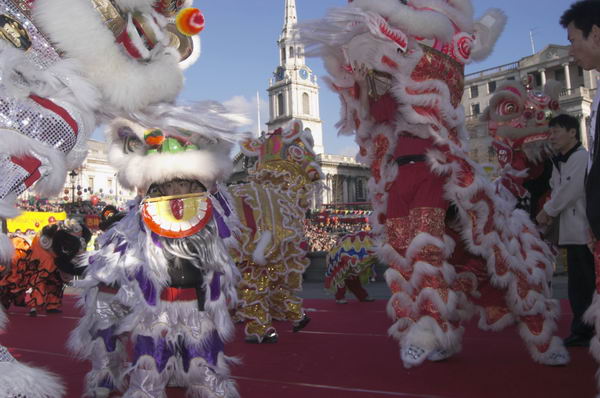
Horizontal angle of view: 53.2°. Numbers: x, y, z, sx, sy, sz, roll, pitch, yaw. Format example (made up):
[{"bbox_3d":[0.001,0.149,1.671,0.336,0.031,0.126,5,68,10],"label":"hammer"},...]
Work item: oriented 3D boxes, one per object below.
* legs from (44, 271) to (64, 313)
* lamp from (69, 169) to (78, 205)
[{"bbox_3d":[-4.062,1.490,9.872,0.380,0.720,0.360,-5,-6,30],"label":"legs"},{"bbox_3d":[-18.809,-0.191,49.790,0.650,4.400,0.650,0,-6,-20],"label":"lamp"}]

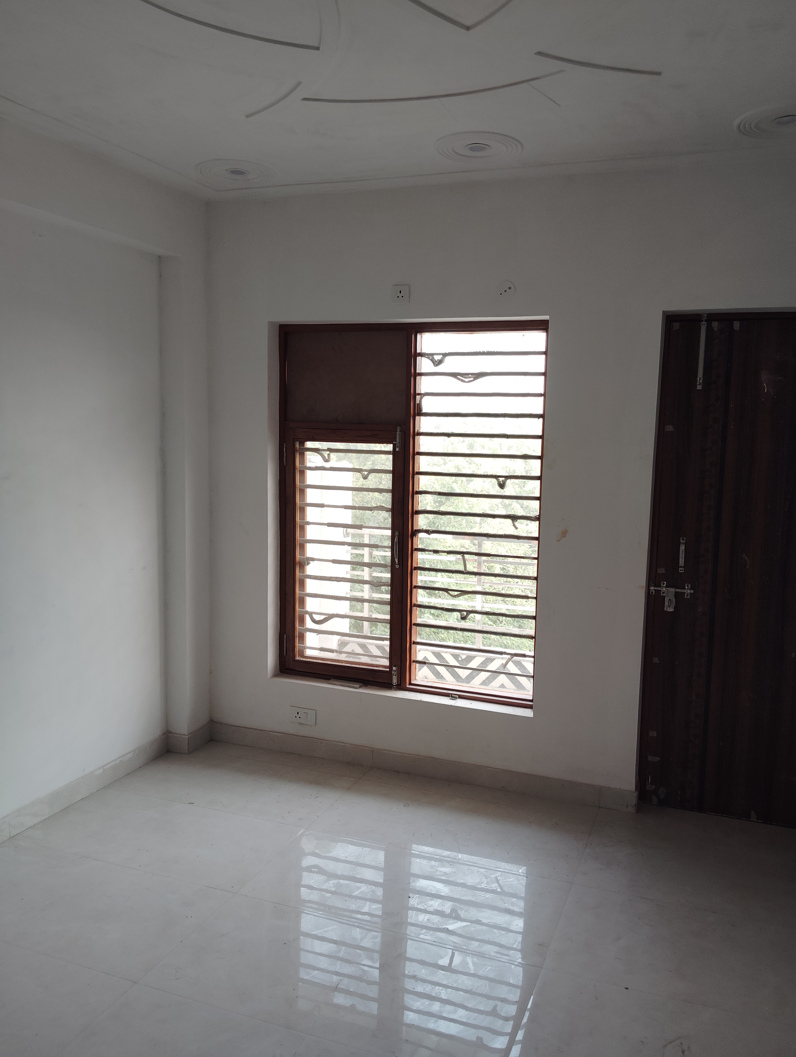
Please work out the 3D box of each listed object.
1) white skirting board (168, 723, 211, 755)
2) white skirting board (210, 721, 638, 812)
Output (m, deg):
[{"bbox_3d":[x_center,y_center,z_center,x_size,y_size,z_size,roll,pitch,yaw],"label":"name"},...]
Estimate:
[{"bbox_3d":[-1.175,1.179,4.856,0.127,0.110,0.247,4,7,21],"label":"white skirting board"},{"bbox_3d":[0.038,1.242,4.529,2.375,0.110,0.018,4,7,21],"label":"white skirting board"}]

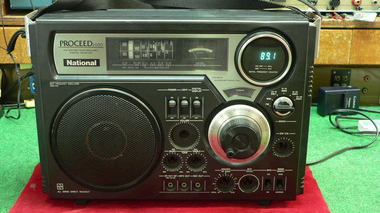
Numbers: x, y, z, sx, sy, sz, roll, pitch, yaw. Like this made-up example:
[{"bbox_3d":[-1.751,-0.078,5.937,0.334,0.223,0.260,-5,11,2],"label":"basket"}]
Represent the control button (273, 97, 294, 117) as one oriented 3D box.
[{"bbox_3d":[0.119,0.001,0.640,0.026,0.025,0.014,0,17,0],"label":"control button"}]

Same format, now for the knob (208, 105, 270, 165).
[{"bbox_3d":[0.065,0.041,0.642,0.080,0.080,0.034,0,17,0],"label":"knob"}]

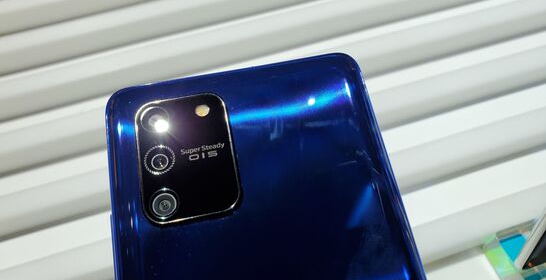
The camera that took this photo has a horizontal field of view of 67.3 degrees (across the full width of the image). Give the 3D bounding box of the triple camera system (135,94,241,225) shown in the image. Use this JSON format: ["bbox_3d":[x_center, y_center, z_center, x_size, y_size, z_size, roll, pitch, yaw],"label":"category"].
[{"bbox_3d":[-0.023,0.004,0.109,0.025,0.002,0.034,-11,70,-3],"label":"triple camera system"}]

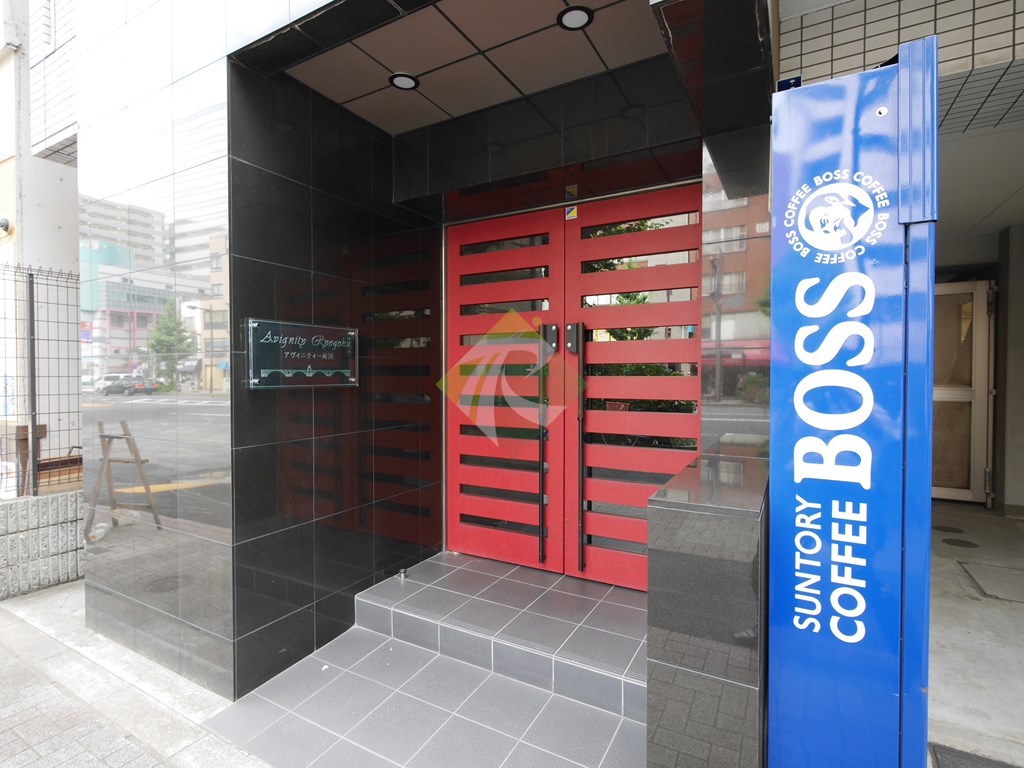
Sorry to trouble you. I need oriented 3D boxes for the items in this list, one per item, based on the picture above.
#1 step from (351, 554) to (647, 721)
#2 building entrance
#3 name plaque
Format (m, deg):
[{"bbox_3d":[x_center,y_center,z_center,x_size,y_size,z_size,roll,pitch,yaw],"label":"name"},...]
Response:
[{"bbox_3d":[0.105,1.233,2.804,1.690,0.169,0.820,2,3,28],"label":"step"},{"bbox_3d":[0.315,0.057,3.107,1.707,2.171,0.101,1,2,29],"label":"building entrance"},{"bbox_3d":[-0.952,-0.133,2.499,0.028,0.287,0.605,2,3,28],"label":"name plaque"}]

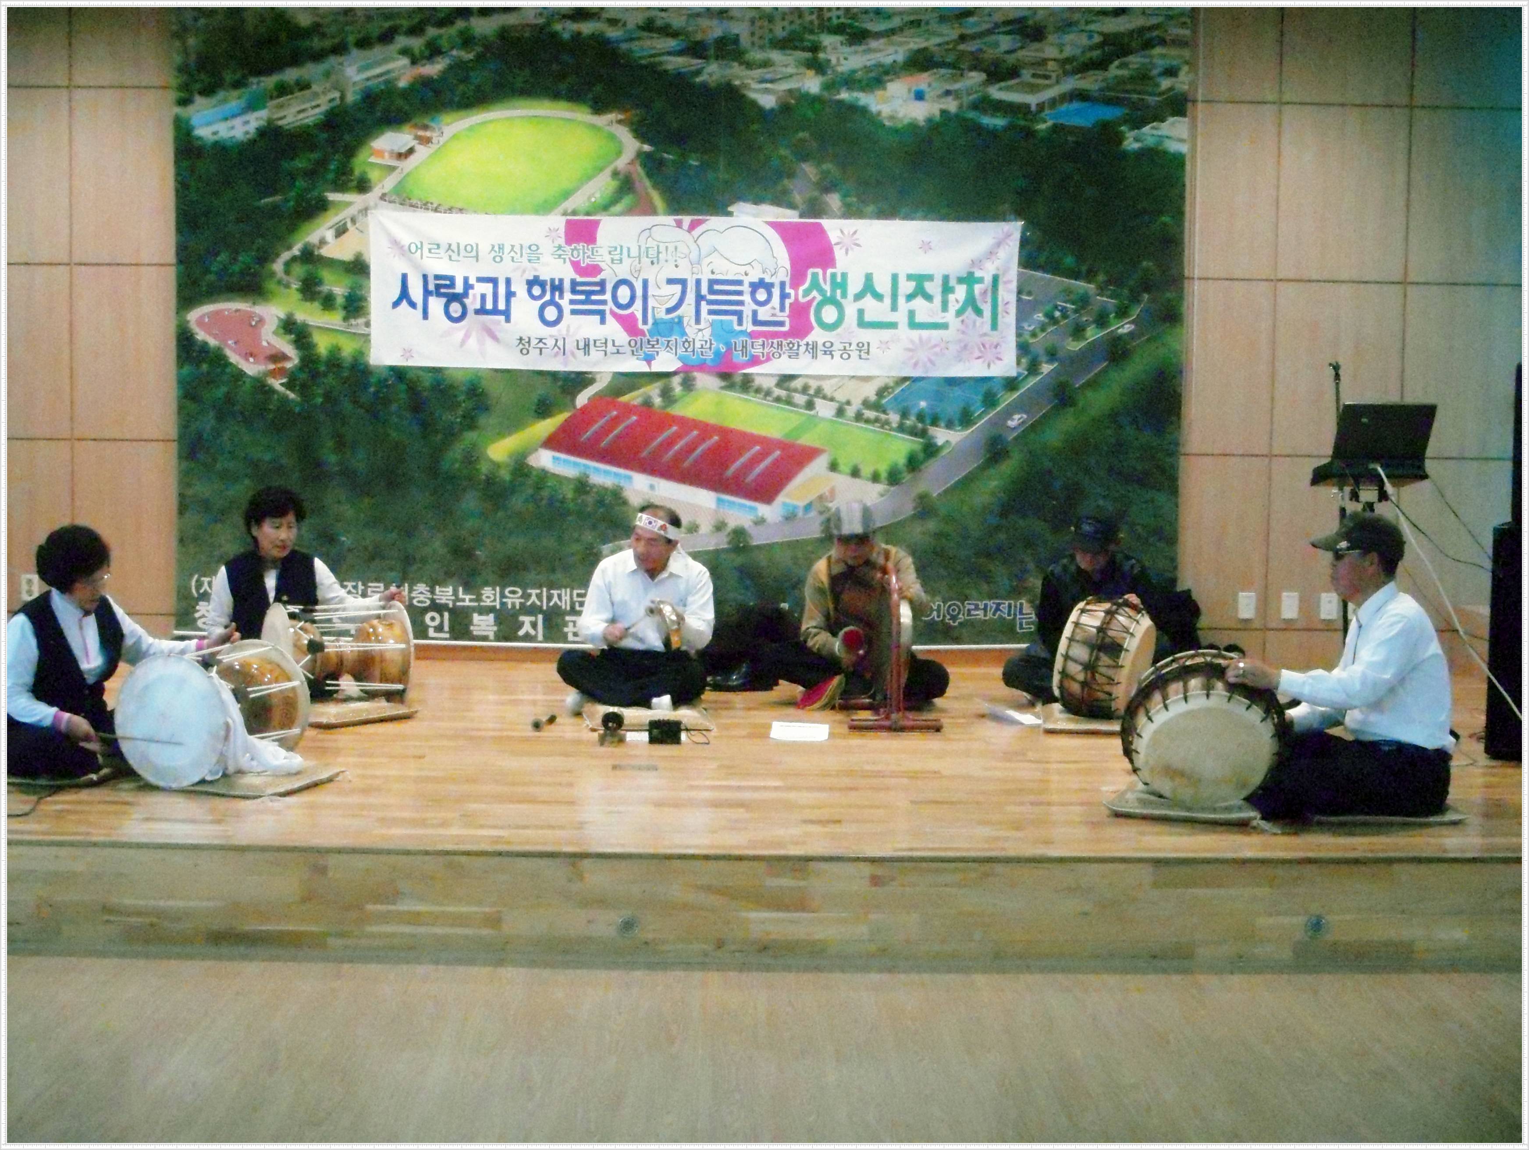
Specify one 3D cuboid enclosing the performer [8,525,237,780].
[{"bbox_3d":[-2.184,0.262,6.916,0.640,0.810,0.660,4,6,29],"label":"performer"}]

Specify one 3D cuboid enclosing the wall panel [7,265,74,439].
[{"bbox_3d":[-3.497,-1.038,9.650,0.570,0.813,0.030,1,3,-1],"label":"wall panel"}]

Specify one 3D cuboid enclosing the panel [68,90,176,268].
[{"bbox_3d":[-2.917,-1.842,9.607,0.570,0.813,0.030,1,3,-1],"label":"panel"}]

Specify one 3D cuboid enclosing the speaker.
[{"bbox_3d":[2.745,0.225,7.028,0.480,0.780,0.480,2,4,26],"label":"speaker"}]

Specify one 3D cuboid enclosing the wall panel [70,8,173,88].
[{"bbox_3d":[-2.862,-2.576,9.354,0.540,0.800,0.030,1,5,-1],"label":"wall panel"}]

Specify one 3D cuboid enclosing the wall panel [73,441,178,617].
[{"bbox_3d":[-2.920,-0.209,9.579,0.540,0.810,0.030,1,5,-1],"label":"wall panel"}]

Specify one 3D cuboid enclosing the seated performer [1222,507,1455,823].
[{"bbox_3d":[1.822,0.286,6.545,0.640,0.900,0.600,0,5,-6],"label":"seated performer"}]

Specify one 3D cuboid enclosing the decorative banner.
[{"bbox_3d":[-0.313,-1.278,9.462,2.970,0.700,0.030,1,5,-1],"label":"decorative banner"}]

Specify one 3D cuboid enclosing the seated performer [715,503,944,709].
[{"bbox_3d":[0.334,0.099,8.373,0.800,0.810,0.660,1,3,1],"label":"seated performer"}]

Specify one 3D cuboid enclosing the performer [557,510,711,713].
[{"bbox_3d":[-0.503,0.106,8.217,0.630,0.790,0.700,1,3,6],"label":"performer"}]

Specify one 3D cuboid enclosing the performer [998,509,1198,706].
[{"bbox_3d":[1.385,0.113,8.533,0.770,0.790,0.680,1,3,6],"label":"performer"}]

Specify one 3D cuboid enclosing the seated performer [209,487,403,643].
[{"bbox_3d":[-1.787,0.077,8.004,0.760,0.840,0.680,-1,4,-25],"label":"seated performer"}]

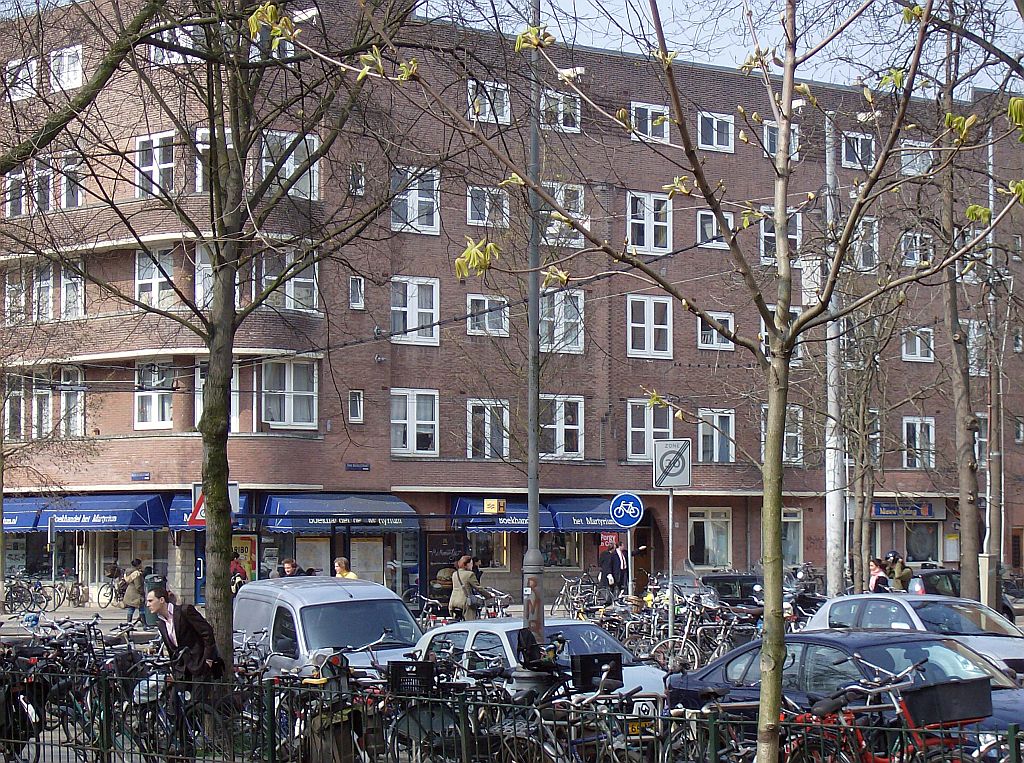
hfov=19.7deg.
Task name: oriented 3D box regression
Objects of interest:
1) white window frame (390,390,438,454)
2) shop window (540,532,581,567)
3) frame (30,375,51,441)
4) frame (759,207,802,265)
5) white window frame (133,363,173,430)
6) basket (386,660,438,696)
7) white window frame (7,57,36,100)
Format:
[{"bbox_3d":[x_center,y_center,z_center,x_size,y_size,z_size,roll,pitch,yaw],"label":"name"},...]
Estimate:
[{"bbox_3d":[-2.839,1.193,84.087,2.027,1.910,0.150,3,-4,-42],"label":"white window frame"},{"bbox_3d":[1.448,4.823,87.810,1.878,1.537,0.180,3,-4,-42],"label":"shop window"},{"bbox_3d":[-12.971,0.704,81.451,0.150,1.820,0.980,3,-4,-42],"label":"frame"},{"bbox_3d":[8.333,-4.443,91.191,1.860,1.790,0.150,3,-4,-42],"label":"frame"},{"bbox_3d":[-9.559,0.372,79.121,0.120,1.844,1.878,3,-4,-43],"label":"white window frame"},{"bbox_3d":[-0.851,2.516,25.000,0.410,0.290,0.310,0,-3,-7],"label":"basket"},{"bbox_3d":[-13.795,-8.498,83.051,0.120,1.119,1.482,3,-4,-43],"label":"white window frame"}]

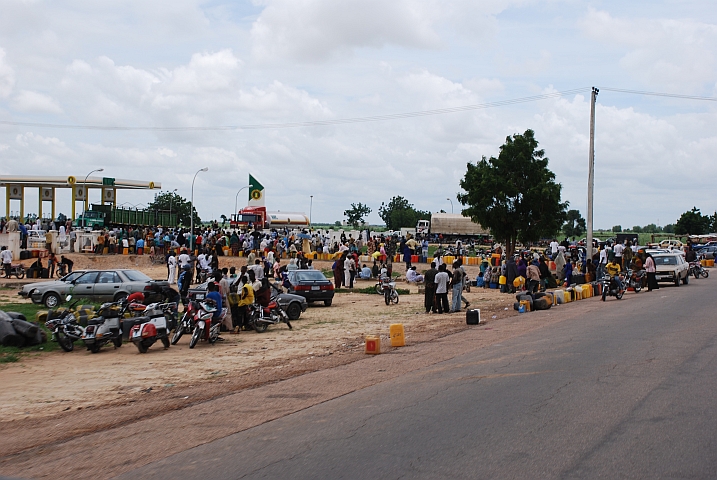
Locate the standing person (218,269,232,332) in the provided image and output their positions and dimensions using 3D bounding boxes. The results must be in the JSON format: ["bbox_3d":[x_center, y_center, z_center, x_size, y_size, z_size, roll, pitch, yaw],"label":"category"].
[{"bbox_3d":[-3.614,1.634,31.000,0.520,1.740,0.380,1,1,9],"label":"standing person"}]

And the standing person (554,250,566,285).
[{"bbox_3d":[9.884,1.358,55.489,0.550,1.630,0.500,2,1,30],"label":"standing person"}]

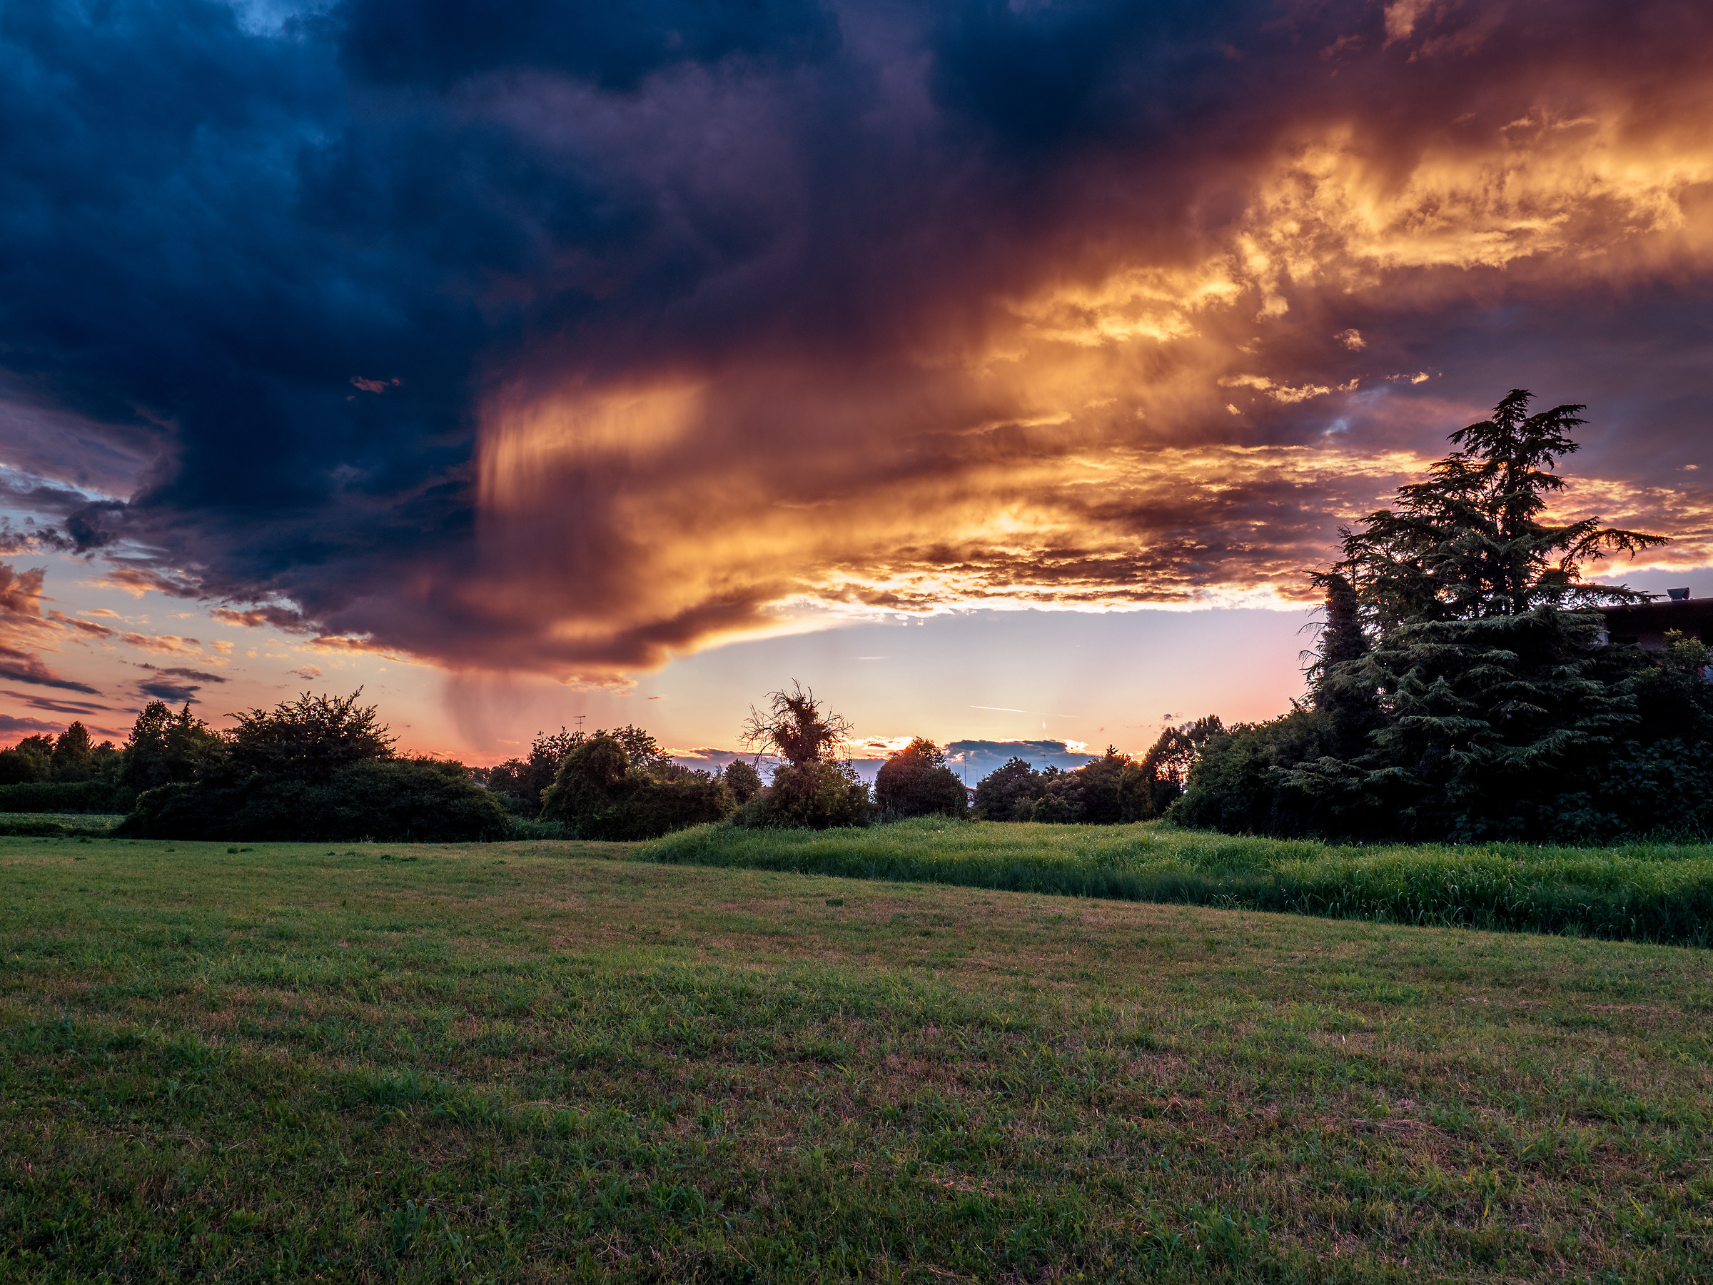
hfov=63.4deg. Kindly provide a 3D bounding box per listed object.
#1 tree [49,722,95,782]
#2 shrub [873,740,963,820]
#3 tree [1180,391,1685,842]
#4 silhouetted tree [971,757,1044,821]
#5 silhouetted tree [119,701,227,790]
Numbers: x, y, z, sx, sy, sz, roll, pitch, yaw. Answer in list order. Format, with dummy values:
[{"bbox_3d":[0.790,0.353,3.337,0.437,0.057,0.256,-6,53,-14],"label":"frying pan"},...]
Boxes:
[{"bbox_3d":[-72.510,11.560,128.000,4.200,8.410,4.300,0,-6,0],"label":"tree"},{"bbox_3d":[2.610,5.810,57.000,3.740,3.740,3.700,0,-6,0],"label":"shrub"},{"bbox_3d":[12.890,-0.280,31.000,11.320,10.660,9.500,0,-6,0],"label":"tree"},{"bbox_3d":[8.990,8.710,82.000,4.280,3.880,4.200,0,-6,0],"label":"silhouetted tree"},{"bbox_3d":[-51.720,8.770,105.000,8.010,8.720,7.500,0,-6,0],"label":"silhouetted tree"}]

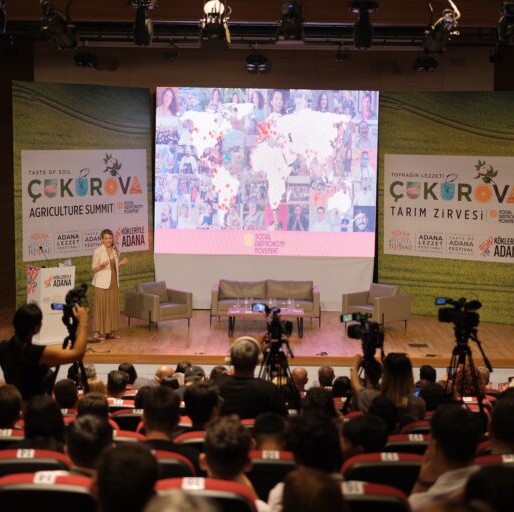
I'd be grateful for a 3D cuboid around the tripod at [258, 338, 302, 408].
[{"bbox_3d":[0.157,1.341,8.740,0.750,1.400,0.720,1,6,0],"label":"tripod"}]

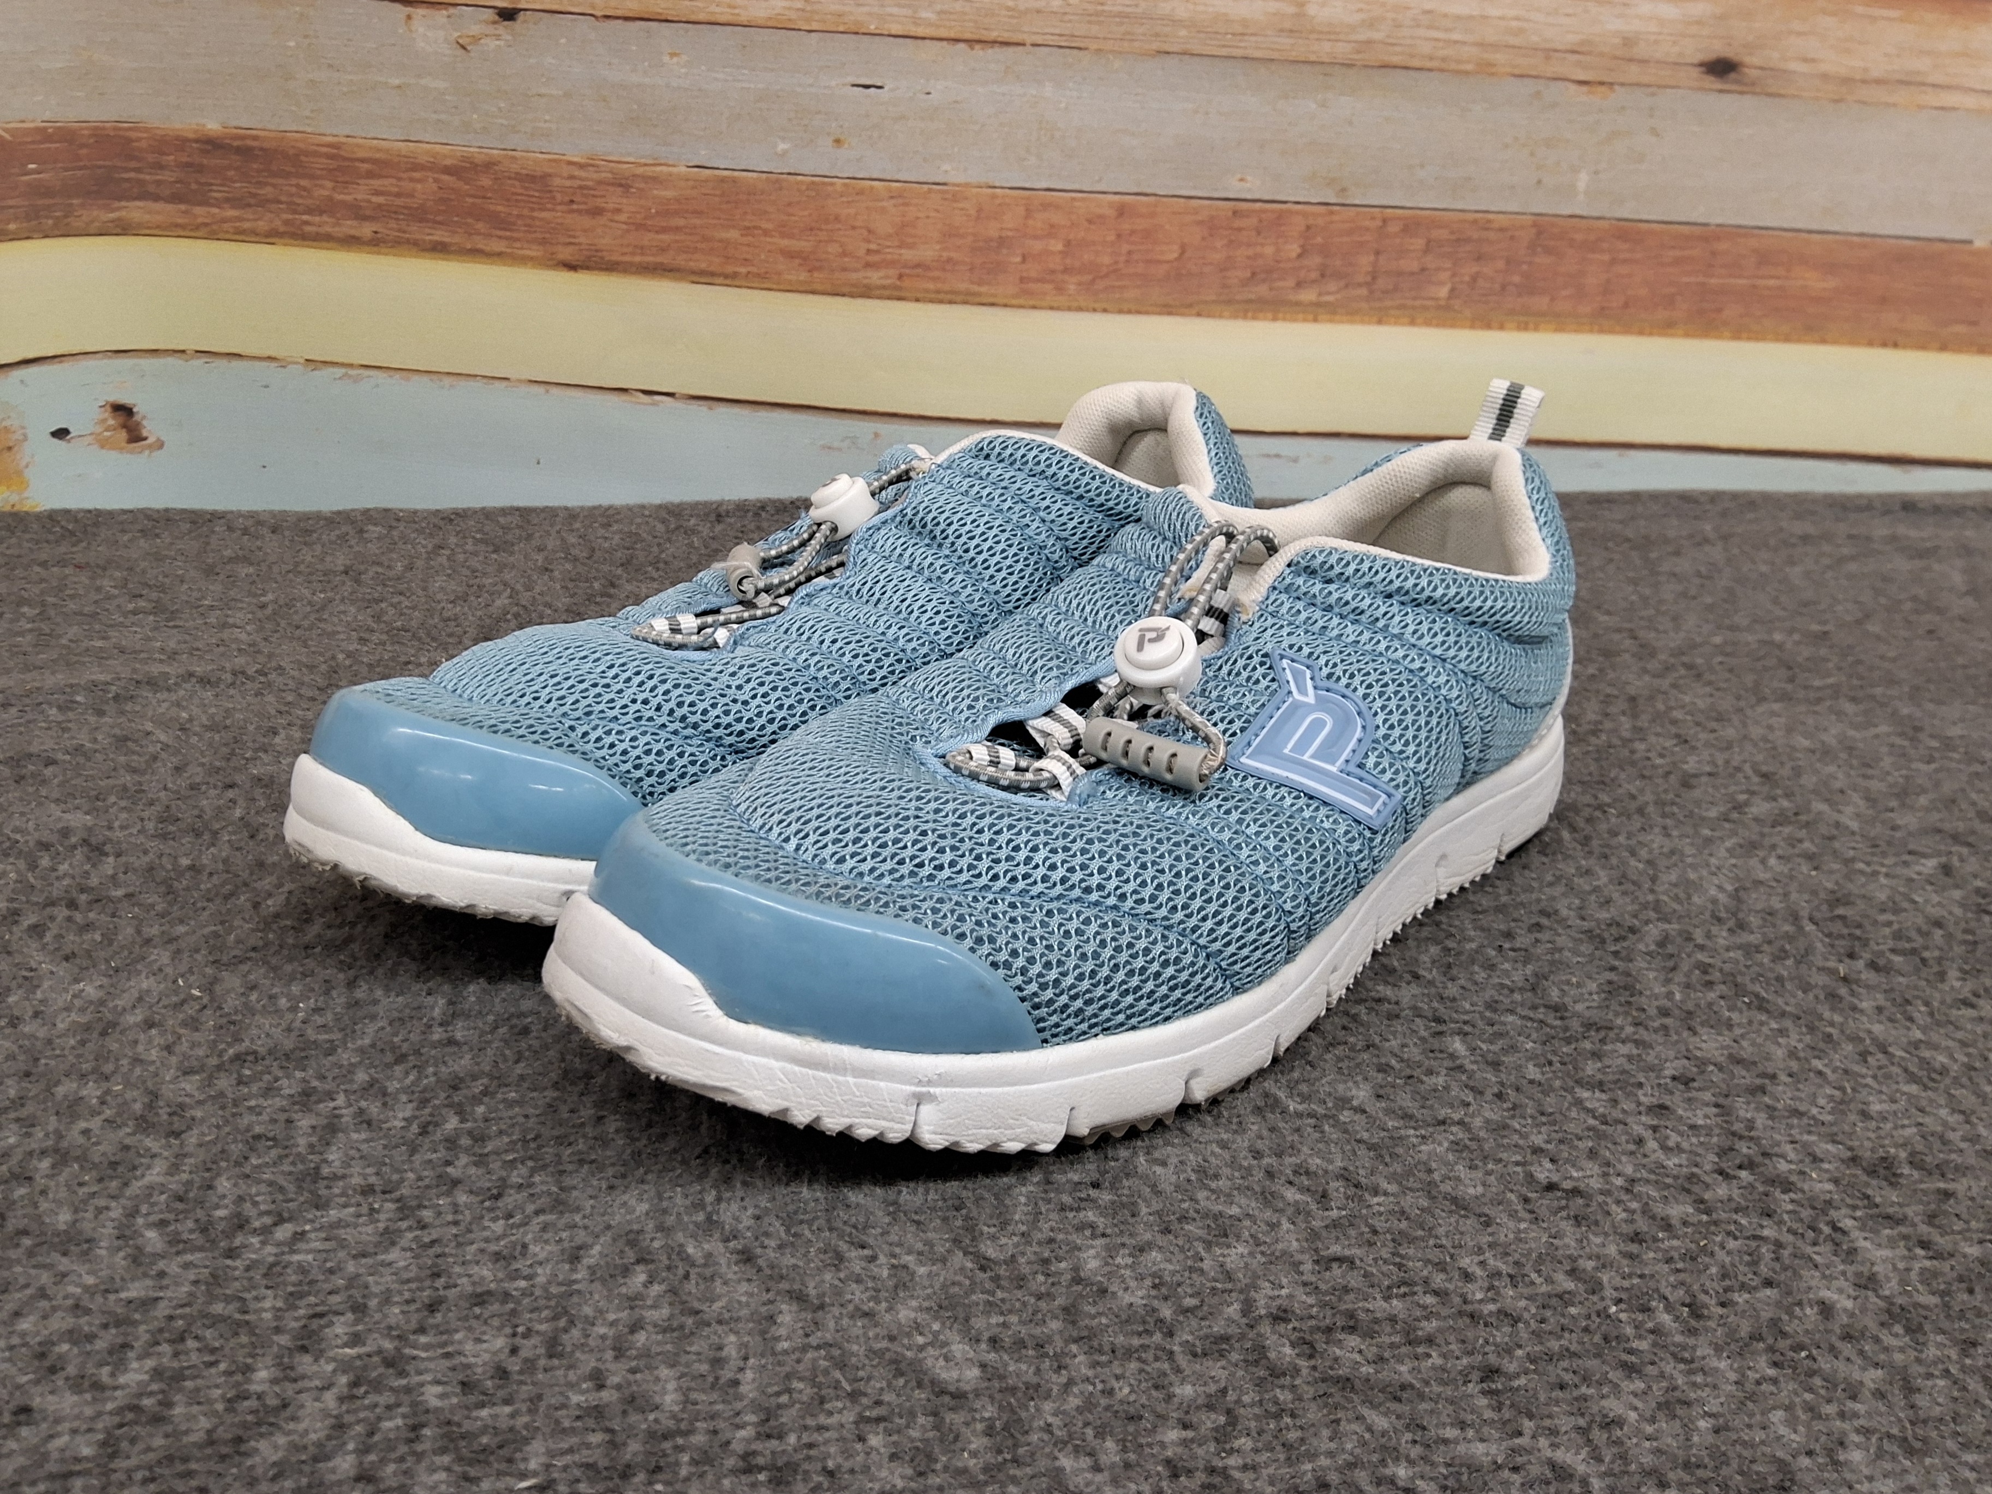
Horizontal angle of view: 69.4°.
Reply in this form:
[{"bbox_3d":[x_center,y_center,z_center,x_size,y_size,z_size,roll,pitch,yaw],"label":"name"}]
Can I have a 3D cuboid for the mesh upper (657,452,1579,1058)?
[{"bbox_3d":[0.045,-0.016,0.301,0.251,0.072,0.099,-19,28,-39],"label":"mesh upper"}]

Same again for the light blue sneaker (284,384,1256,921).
[{"bbox_3d":[-0.041,-0.035,0.366,0.270,0.093,0.103,-16,27,-35],"label":"light blue sneaker"}]

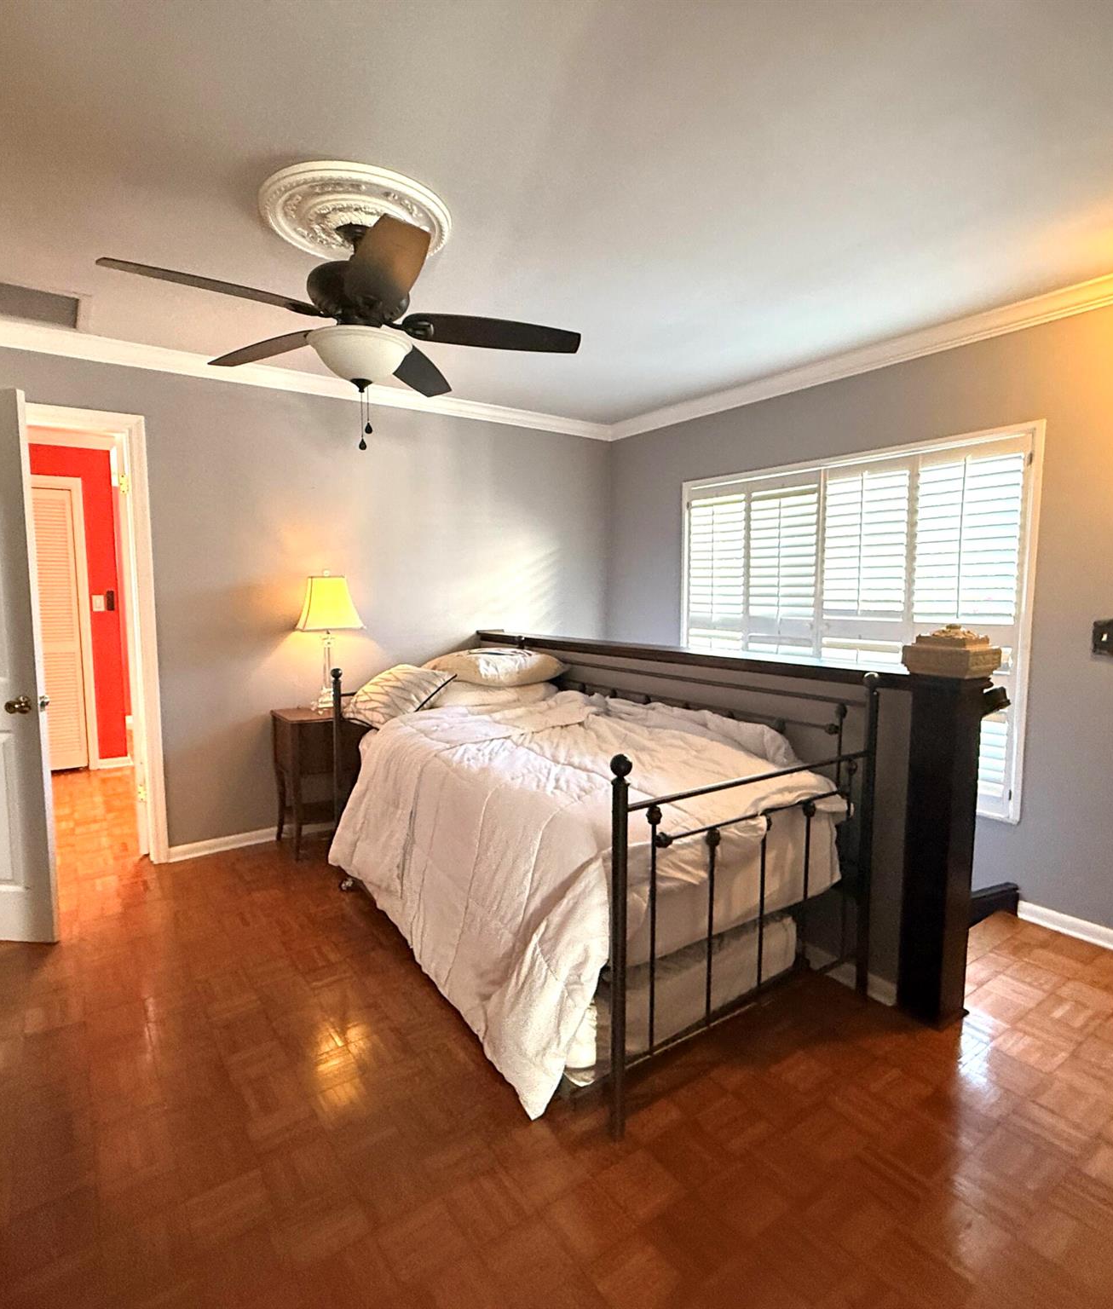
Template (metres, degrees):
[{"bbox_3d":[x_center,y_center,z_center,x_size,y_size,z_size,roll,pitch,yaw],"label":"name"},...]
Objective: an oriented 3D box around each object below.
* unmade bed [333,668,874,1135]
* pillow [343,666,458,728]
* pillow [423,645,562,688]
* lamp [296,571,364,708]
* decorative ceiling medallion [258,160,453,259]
[{"bbox_3d":[-0.061,0.645,2.669,1.130,0.830,1.780,-4,6,-35],"label":"unmade bed"},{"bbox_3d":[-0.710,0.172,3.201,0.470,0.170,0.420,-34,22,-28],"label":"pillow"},{"bbox_3d":[-0.301,0.058,3.514,0.650,0.170,0.420,-4,6,-35],"label":"pillow"},{"bbox_3d":[-1.167,-0.064,3.644,0.290,0.730,0.220,-4,6,-35],"label":"lamp"},{"bbox_3d":[-0.589,-1.270,2.109,0.575,0.045,0.575,0,5,0],"label":"decorative ceiling medallion"}]

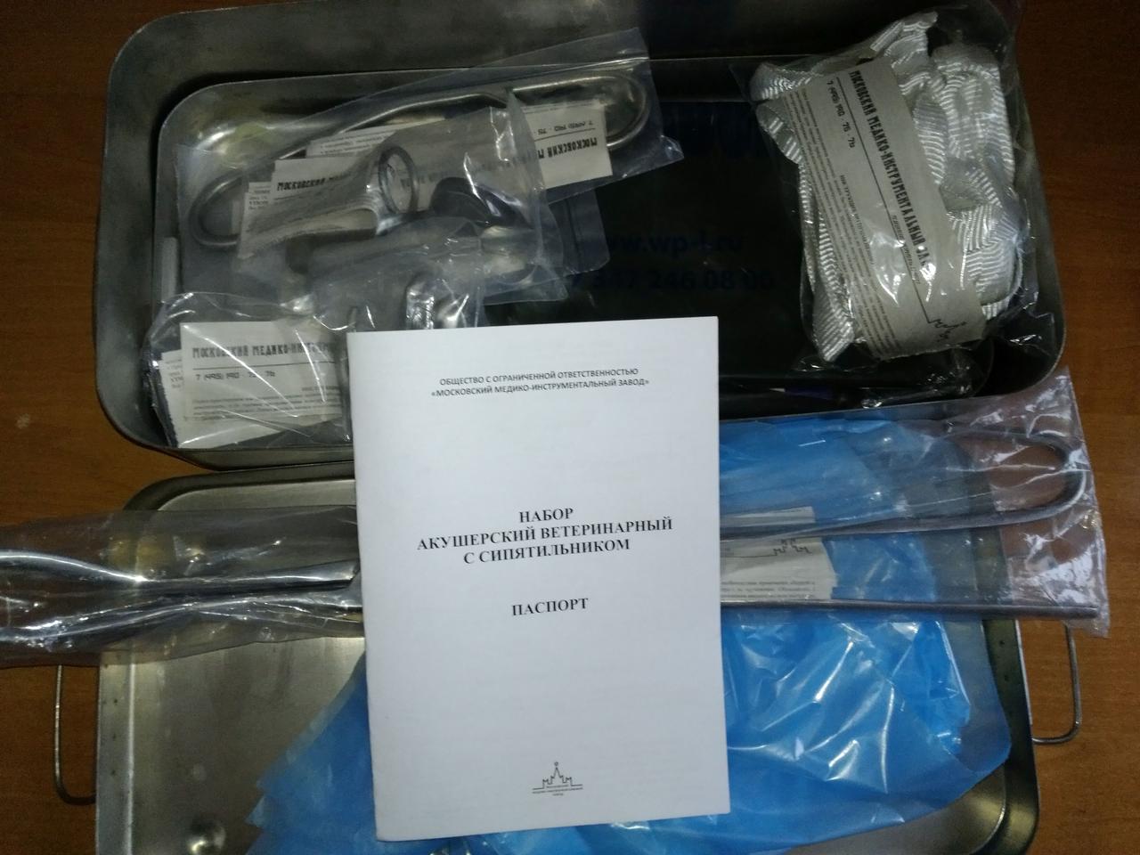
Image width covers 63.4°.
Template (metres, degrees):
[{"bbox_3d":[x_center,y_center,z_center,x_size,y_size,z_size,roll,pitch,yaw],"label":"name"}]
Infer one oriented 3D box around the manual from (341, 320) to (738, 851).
[{"bbox_3d":[-0.010,0.063,0.379,0.148,0.005,0.210,-3,96,-5],"label":"manual"}]

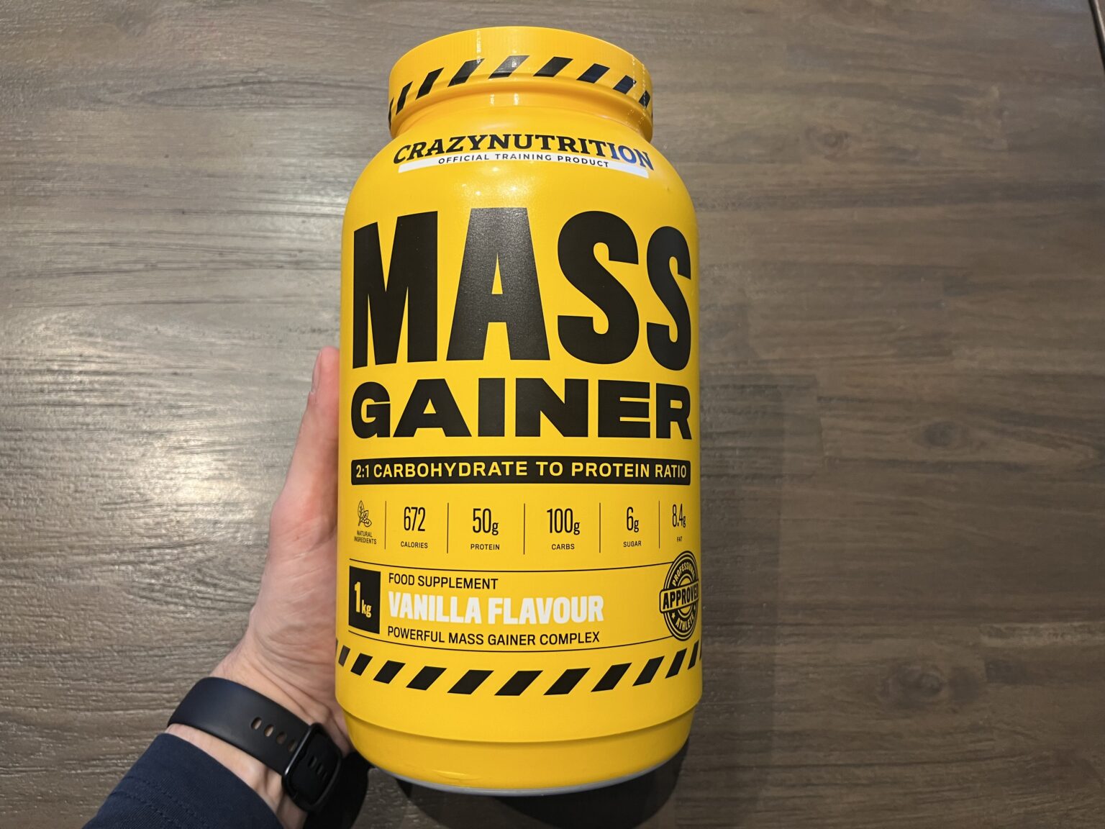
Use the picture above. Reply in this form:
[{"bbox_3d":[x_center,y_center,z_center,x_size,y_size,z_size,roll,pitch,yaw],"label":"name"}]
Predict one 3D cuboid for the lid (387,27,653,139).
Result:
[{"bbox_3d":[-0.011,-0.111,0.313,0.098,0.098,0.019,0,86,0],"label":"lid"}]

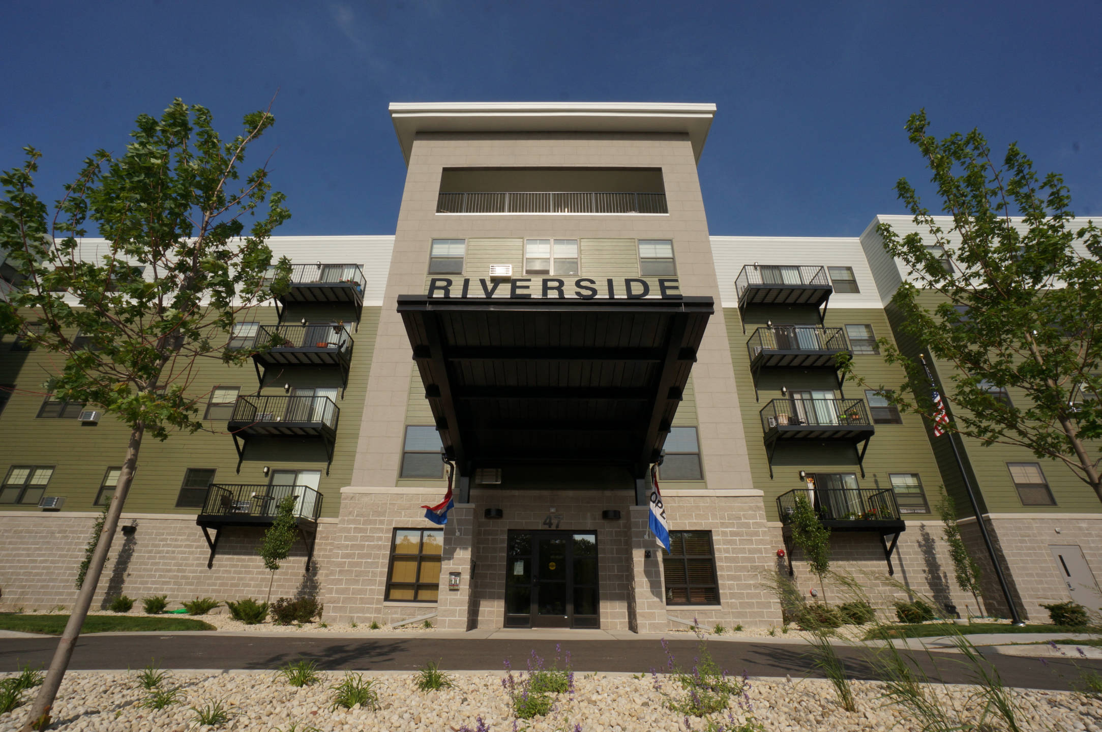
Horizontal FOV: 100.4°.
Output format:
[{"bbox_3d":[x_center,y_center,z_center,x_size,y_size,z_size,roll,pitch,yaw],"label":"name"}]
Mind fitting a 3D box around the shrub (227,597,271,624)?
[{"bbox_3d":[-7.206,5.809,10.903,0.900,0.507,0.900,0,-25,0],"label":"shrub"}]

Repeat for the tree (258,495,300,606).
[{"bbox_3d":[-8.464,5.771,14.141,1.150,3.480,1.140,0,-25,1],"label":"tree"}]

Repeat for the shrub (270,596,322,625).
[{"bbox_3d":[-6.881,6.631,12.412,1.350,0.640,0.950,0,-25,1],"label":"shrub"}]

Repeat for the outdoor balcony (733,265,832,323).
[{"bbox_3d":[10.299,-2.906,20.168,3.550,2.678,1.354,0,-25,0],"label":"outdoor balcony"}]

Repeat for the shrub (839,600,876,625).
[{"bbox_3d":[8.103,6.513,12.156,0.900,0.511,0.900,0,-25,0],"label":"shrub"}]

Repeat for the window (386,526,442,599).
[{"bbox_3d":[-3.323,4.989,11.546,1.480,1.700,0.120,0,-25,0],"label":"window"}]

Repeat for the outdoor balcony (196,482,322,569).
[{"bbox_3d":[-10.146,5.641,15.892,3.550,2.650,1.350,0,-25,1],"label":"outdoor balcony"}]

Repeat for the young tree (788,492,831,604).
[{"bbox_3d":[8.424,5.981,14.670,1.120,3.700,1.100,0,-25,1],"label":"young tree"}]

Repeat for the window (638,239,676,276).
[{"bbox_3d":[3.563,-3.615,15.351,1.180,1.500,0.140,0,-25,1],"label":"window"}]

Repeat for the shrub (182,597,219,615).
[{"bbox_3d":[-11.313,7.779,14.835,1.200,0.520,1.000,0,-25,1],"label":"shrub"}]

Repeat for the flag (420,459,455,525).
[{"bbox_3d":[-2.395,2.833,9.631,0.640,0.970,0.850,0,-25,0],"label":"flag"}]

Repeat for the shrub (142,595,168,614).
[{"bbox_3d":[-13.285,7.995,15.394,0.910,0.610,0.880,0,-25,1],"label":"shrub"}]

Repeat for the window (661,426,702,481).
[{"bbox_3d":[3.565,2.424,12.797,1.230,1.520,0.120,0,-25,0],"label":"window"}]

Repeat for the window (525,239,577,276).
[{"bbox_3d":[0.007,-3.684,15.536,1.860,1.540,0.100,0,-25,1],"label":"window"}]

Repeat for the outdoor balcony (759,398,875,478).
[{"bbox_3d":[10.220,2.809,17.513,3.570,2.708,1.424,0,-25,0],"label":"outdoor balcony"}]

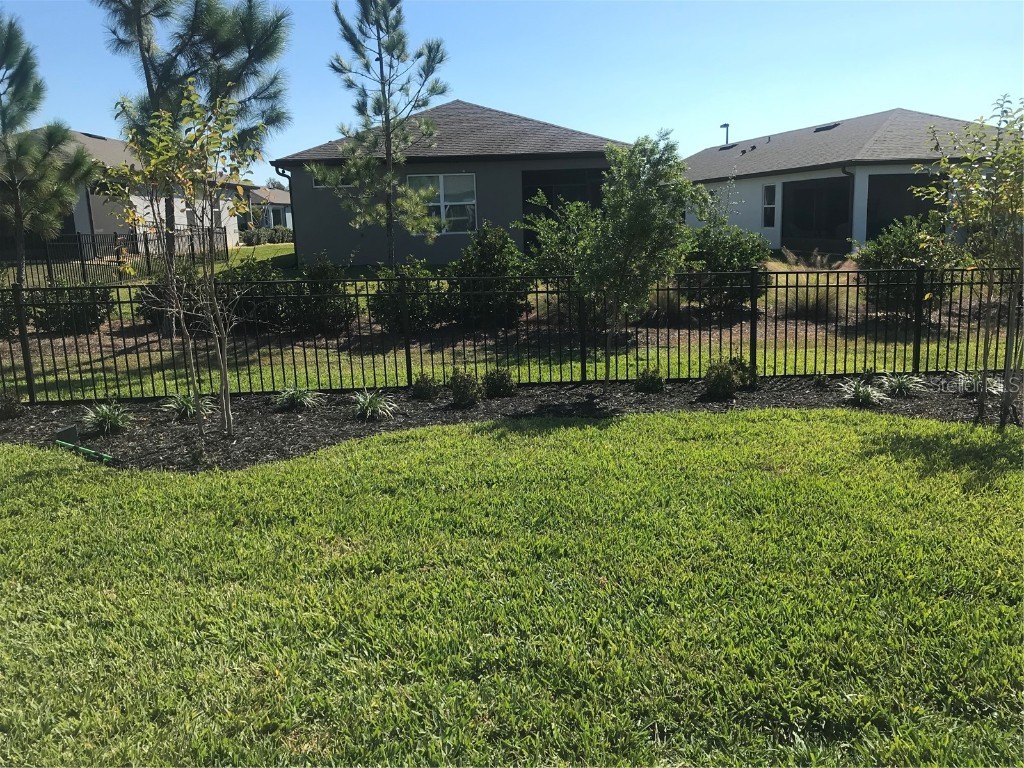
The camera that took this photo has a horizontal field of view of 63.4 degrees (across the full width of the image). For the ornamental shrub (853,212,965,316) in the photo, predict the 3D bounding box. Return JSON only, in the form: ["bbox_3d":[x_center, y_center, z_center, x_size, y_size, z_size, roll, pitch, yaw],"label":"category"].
[{"bbox_3d":[6.182,-1.838,12.857,1.726,1.584,1.600,-3,10,-6],"label":"ornamental shrub"}]

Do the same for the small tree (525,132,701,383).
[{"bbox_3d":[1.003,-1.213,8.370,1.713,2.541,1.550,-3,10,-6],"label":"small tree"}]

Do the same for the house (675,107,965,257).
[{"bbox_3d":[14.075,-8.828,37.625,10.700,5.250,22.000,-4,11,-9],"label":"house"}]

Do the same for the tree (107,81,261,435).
[{"bbox_3d":[-2.620,-0.958,6.598,1.240,2.782,1.150,-3,10,-6],"label":"tree"}]

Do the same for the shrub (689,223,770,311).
[{"bbox_3d":[3.558,-1.910,13.569,1.323,1.446,1.350,-3,10,-6],"label":"shrub"}]

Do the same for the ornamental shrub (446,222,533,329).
[{"bbox_3d":[-0.373,-1.641,12.656,1.329,1.594,1.300,-3,10,-6],"label":"ornamental shrub"}]

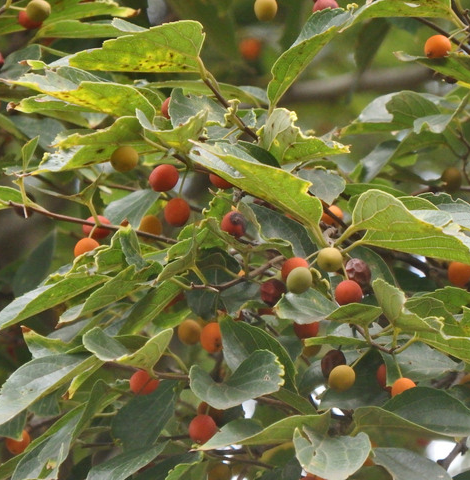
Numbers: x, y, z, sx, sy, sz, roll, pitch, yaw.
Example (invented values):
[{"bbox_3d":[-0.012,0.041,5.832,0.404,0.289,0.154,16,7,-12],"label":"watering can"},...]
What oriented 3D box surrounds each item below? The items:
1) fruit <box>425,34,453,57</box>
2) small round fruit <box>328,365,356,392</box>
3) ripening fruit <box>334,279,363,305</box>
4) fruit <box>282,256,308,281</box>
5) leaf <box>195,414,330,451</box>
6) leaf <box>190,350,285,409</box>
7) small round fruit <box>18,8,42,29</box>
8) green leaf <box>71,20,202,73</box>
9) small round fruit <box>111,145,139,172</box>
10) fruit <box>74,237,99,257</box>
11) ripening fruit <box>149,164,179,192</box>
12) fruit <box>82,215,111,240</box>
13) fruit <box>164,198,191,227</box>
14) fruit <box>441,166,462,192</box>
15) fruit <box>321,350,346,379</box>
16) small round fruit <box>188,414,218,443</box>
[{"bbox_3d":[0.072,-0.068,2.180,0.009,0.009,0.009,0,-10,0],"label":"fruit"},{"bbox_3d":[0.035,0.045,1.990,0.009,0.009,0.009,0,-10,0],"label":"small round fruit"},{"bbox_3d":[0.035,0.016,1.880,0.008,0.008,0.008,0,-12,0],"label":"ripening fruit"},{"bbox_3d":[0.020,0.010,2.000,0.009,0.009,0.009,0,-10,0],"label":"fruit"},{"bbox_3d":[0.009,0.067,2.160,0.049,0.012,0.026,-16,-8,-7],"label":"leaf"},{"bbox_3d":[0.001,0.043,1.870,0.029,0.016,0.020,0,-12,0],"label":"leaf"},{"bbox_3d":[-0.067,-0.074,2.030,0.008,0.008,0.008,0,-10,0],"label":"small round fruit"},{"bbox_3d":[-0.030,-0.060,1.890,0.041,0.015,0.022,0,-12,0],"label":"green leaf"},{"bbox_3d":[-0.039,-0.028,2.150,0.009,0.009,0.009,0,-10,0],"label":"small round fruit"},{"bbox_3d":[-0.051,0.003,2.140,0.009,0.009,0.009,0,-10,0],"label":"fruit"},{"bbox_3d":[-0.023,-0.020,1.980,0.009,0.009,0.009,0,-10,0],"label":"ripening fruit"},{"bbox_3d":[-0.043,-0.004,1.920,0.009,0.008,0.009,0,-12,0],"label":"fruit"},{"bbox_3d":[-0.019,-0.009,2.000,0.008,0.009,0.008,0,-10,0],"label":"fruit"},{"bbox_3d":[0.081,-0.023,2.280,0.008,0.009,0.008,0,-10,0],"label":"fruit"},{"bbox_3d":[0.031,0.039,1.910,0.008,0.009,0.008,0,-12,0],"label":"fruit"},{"bbox_3d":[-0.010,0.058,1.870,0.009,0.009,0.009,0,-12,0],"label":"small round fruit"}]

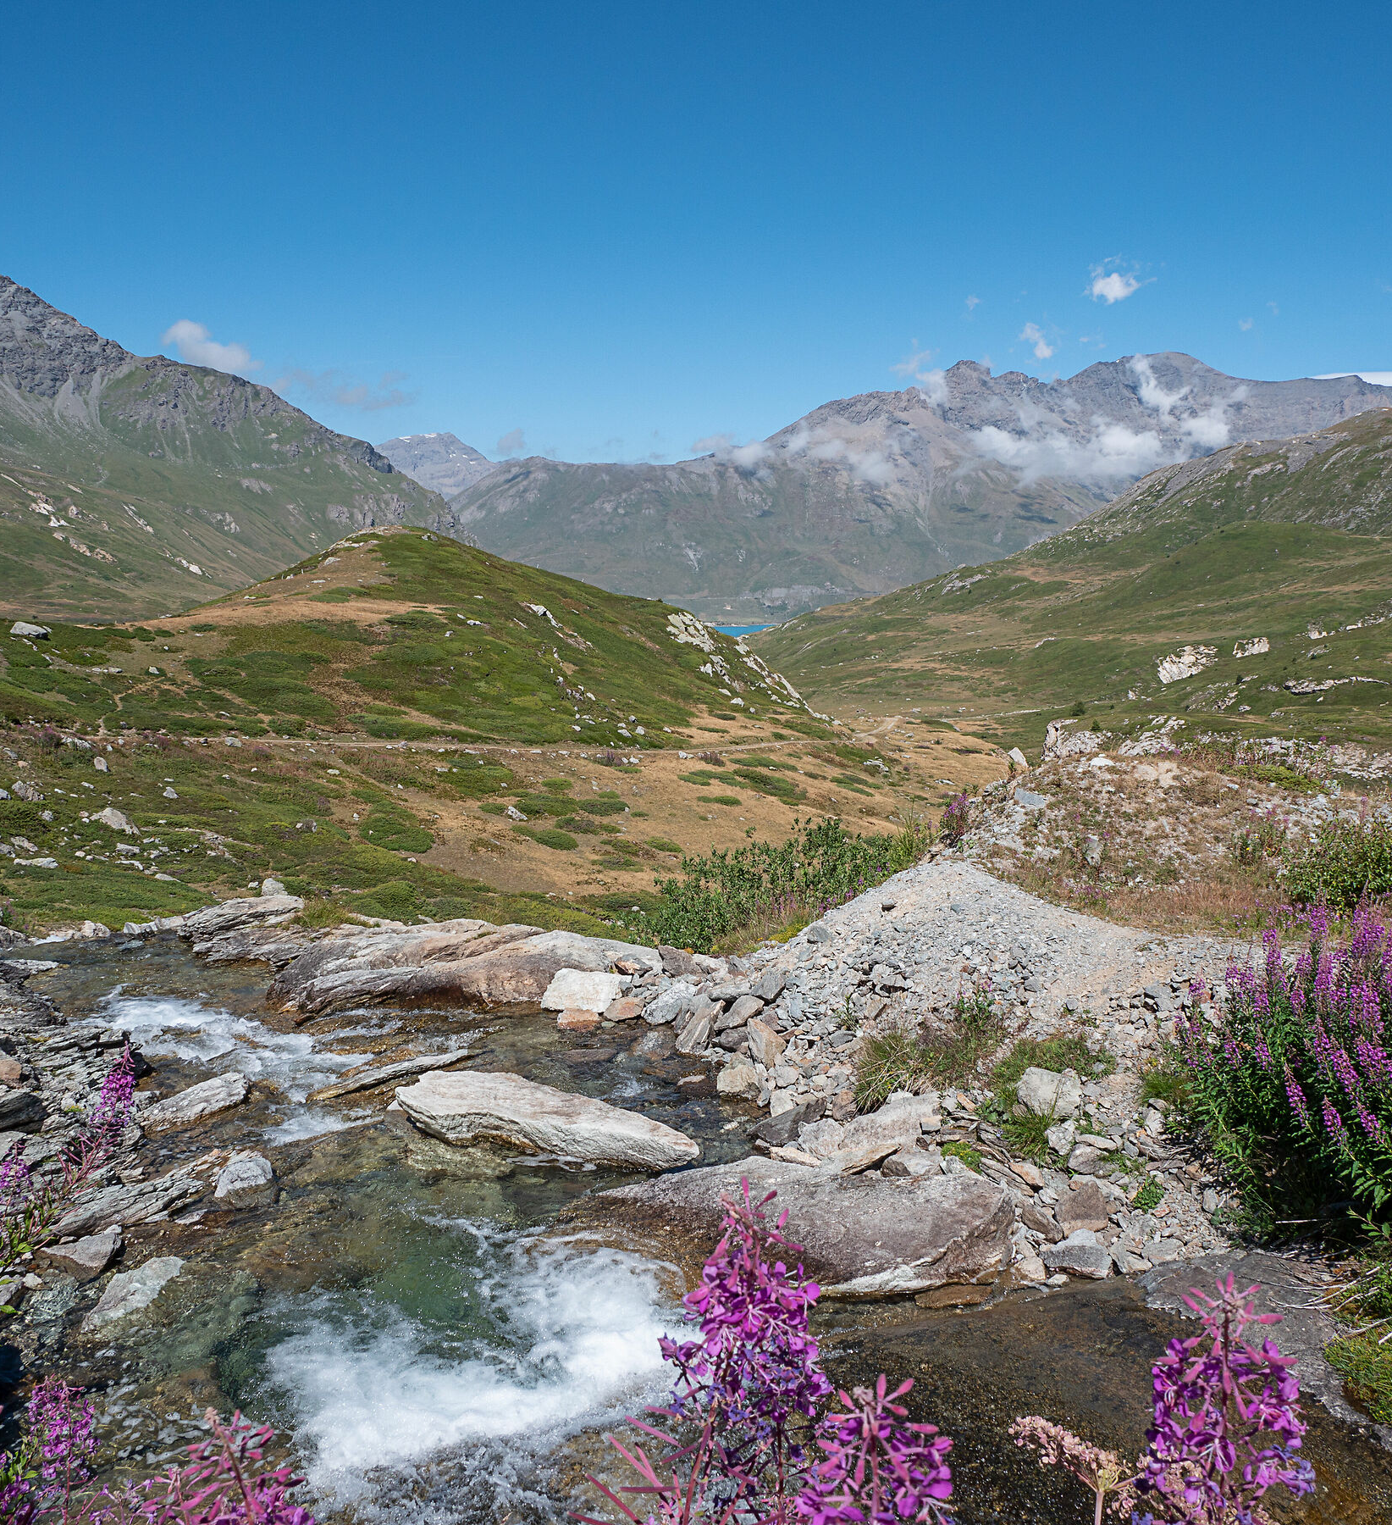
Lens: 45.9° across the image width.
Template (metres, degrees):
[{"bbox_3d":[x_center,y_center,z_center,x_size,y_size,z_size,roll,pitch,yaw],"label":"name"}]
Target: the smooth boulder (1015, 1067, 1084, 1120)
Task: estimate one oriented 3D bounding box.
[{"bbox_3d":[1.418,1.333,6.600,0.270,0.185,0.210,2,8,12],"label":"smooth boulder"}]

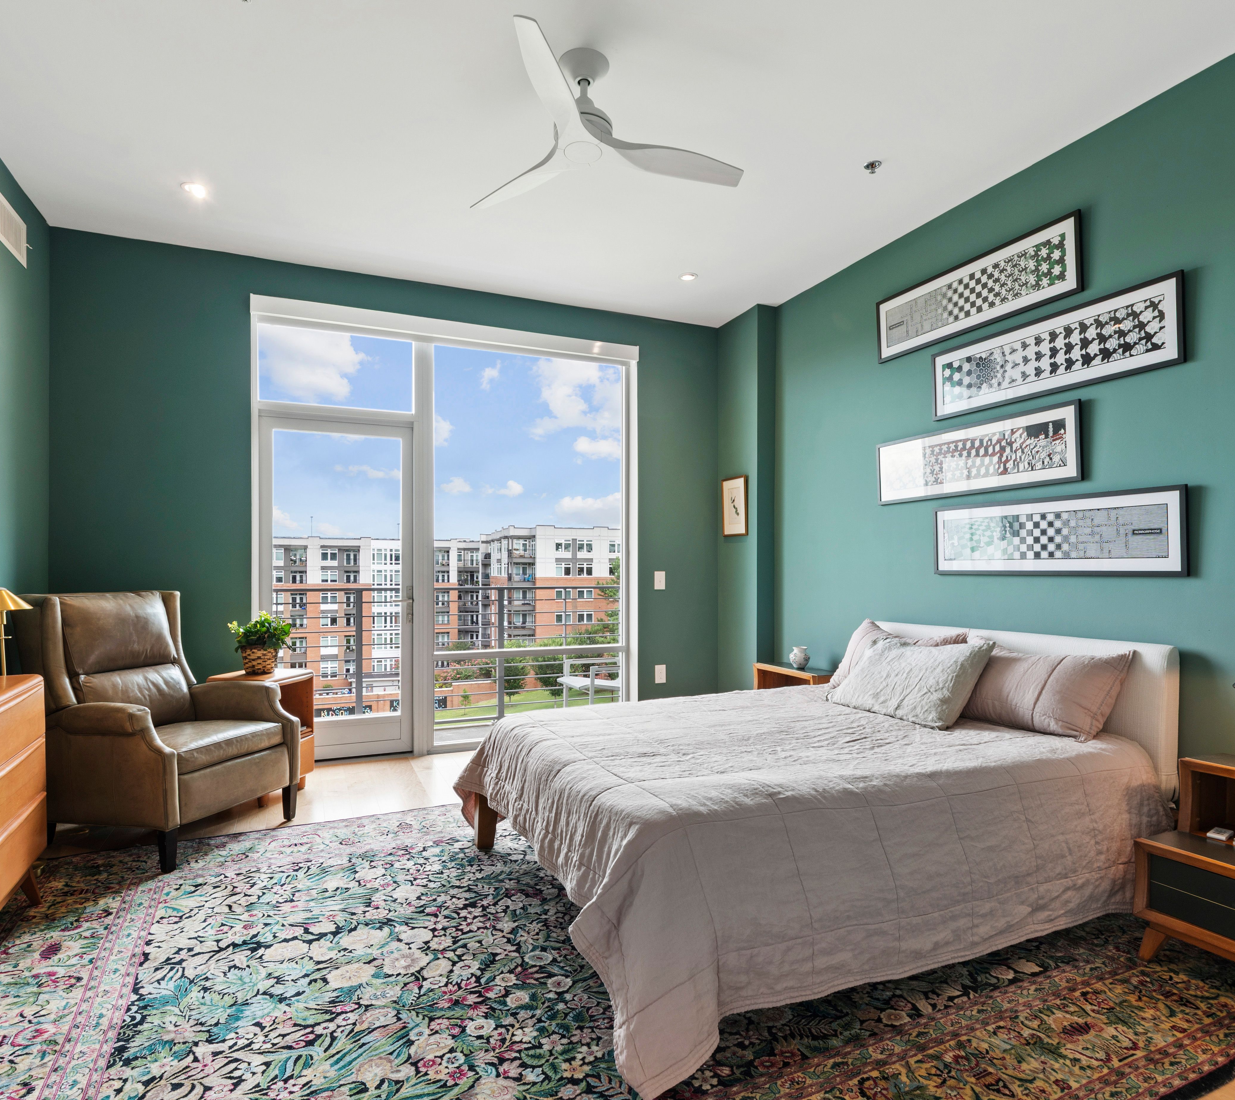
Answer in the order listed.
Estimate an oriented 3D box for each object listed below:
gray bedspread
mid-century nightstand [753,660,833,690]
[{"bbox_3d":[0.640,0.937,2.629,2.160,0.528,1.632,0,-1,-24],"label":"gray bedspread"},{"bbox_3d":[0.997,0.967,3.941,0.504,0.578,0.528,0,-1,-24],"label":"mid-century nightstand"}]

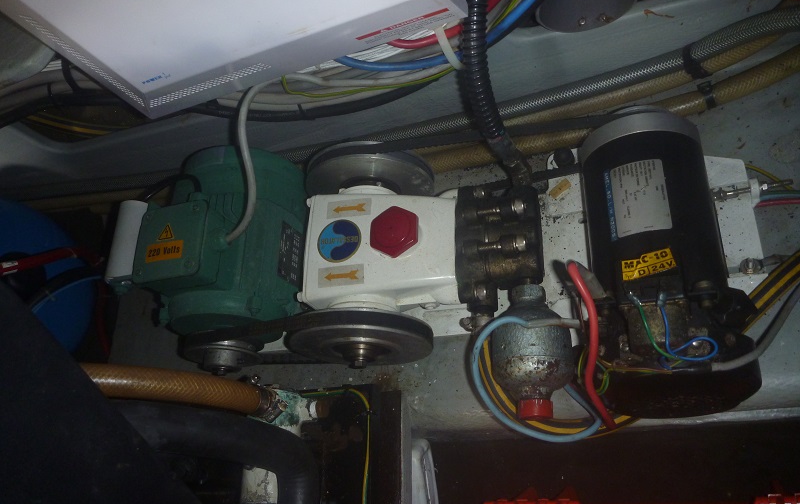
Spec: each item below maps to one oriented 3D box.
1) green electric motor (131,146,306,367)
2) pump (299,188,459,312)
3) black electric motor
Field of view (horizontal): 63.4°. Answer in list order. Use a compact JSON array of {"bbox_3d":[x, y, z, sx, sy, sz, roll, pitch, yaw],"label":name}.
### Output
[{"bbox_3d":[-0.192,0.007,0.718,0.148,0.192,0.237,-7,63,17],"label":"green electric motor"},{"bbox_3d":[-0.006,0.005,0.679,0.164,0.130,0.138,-7,63,17],"label":"pump"},{"bbox_3d":[0.250,0.007,0.625,0.144,0.140,0.272,-7,63,17],"label":"black electric motor"}]

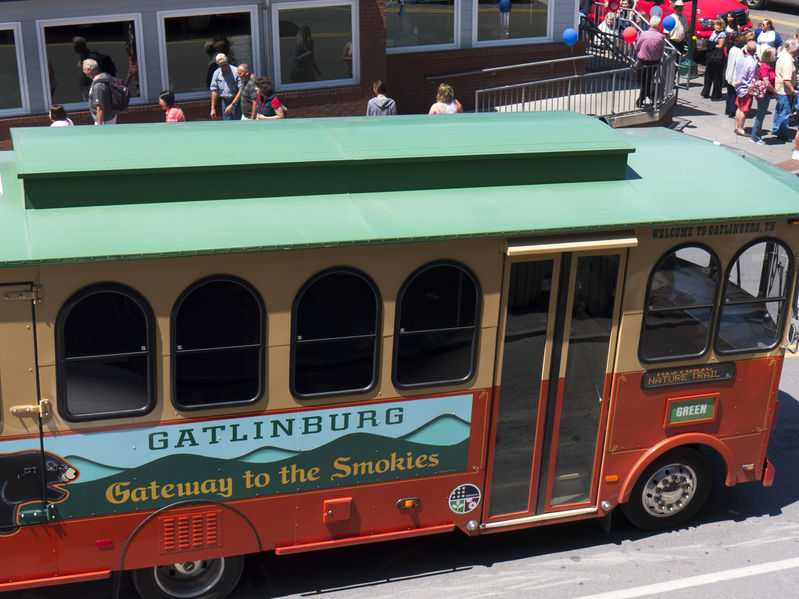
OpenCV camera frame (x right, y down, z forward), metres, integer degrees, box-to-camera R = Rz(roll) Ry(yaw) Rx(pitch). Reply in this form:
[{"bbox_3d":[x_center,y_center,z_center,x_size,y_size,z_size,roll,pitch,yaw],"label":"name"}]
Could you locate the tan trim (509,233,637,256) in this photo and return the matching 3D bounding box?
[{"bbox_3d":[1.270,-0.401,9.422,1.070,0.090,0.100,-4,22,-20],"label":"tan trim"}]

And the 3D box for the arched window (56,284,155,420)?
[{"bbox_3d":[-1.933,0.342,8.534,0.652,0.991,0.060,-4,22,-20],"label":"arched window"}]

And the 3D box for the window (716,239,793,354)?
[{"bbox_3d":[2.811,-0.029,10.230,0.641,0.986,0.060,-4,22,-20],"label":"window"}]

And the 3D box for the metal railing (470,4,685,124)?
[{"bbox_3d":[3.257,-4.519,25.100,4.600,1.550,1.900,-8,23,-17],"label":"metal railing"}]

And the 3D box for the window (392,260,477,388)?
[{"bbox_3d":[0.277,0.172,9.326,0.669,0.991,0.060,-4,22,-20],"label":"window"}]

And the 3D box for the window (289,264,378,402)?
[{"bbox_3d":[-0.441,0.227,9.069,0.667,0.991,0.060,-4,22,-20],"label":"window"}]

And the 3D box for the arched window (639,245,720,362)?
[{"bbox_3d":[2.182,0.020,10.005,0.649,0.986,0.060,-4,22,-20],"label":"arched window"}]

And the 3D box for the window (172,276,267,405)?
[{"bbox_3d":[-1.231,0.288,8.786,0.660,0.991,0.060,-4,22,-20],"label":"window"}]

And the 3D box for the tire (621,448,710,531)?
[{"bbox_3d":[2.241,1.576,10.863,0.830,0.830,0.240,-4,22,-20],"label":"tire"}]

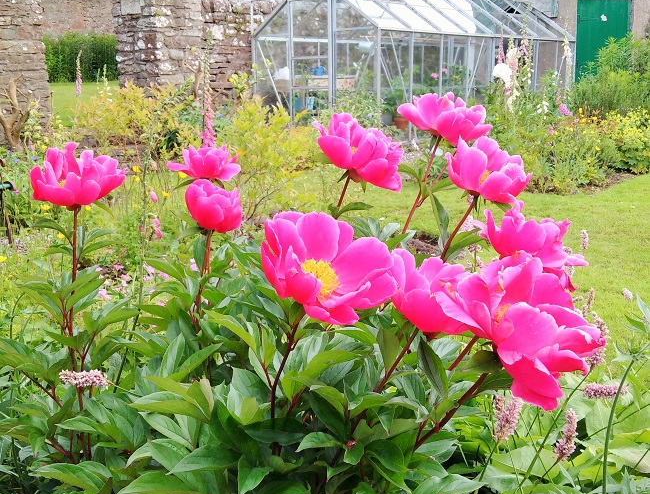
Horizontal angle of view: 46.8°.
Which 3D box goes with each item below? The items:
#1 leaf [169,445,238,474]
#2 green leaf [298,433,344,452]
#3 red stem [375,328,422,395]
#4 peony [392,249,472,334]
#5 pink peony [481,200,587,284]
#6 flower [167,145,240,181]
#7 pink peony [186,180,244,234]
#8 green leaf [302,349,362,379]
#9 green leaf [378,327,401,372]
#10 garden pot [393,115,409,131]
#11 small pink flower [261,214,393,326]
[{"bbox_3d":[-0.139,0.243,0.860,0.082,0.028,0.050,-1,13,0],"label":"leaf"},{"bbox_3d":[-0.007,0.239,0.920,0.058,0.022,0.030,-9,14,-15],"label":"green leaf"},{"bbox_3d":[0.093,0.145,0.960,0.009,0.108,0.009,36,-11,0],"label":"red stem"},{"bbox_3d":[0.140,0.058,0.980,0.108,0.105,0.105,-2,13,-6],"label":"peony"},{"bbox_3d":[0.280,-0.006,1.020,0.138,0.105,0.115,2,13,11],"label":"pink peony"},{"bbox_3d":[-0.199,-0.138,1.230,0.118,0.058,0.115,-1,13,0],"label":"flower"},{"bbox_3d":[-0.175,-0.065,1.180,0.091,0.082,0.090,-1,13,0],"label":"pink peony"},{"bbox_3d":[0.009,0.143,0.920,0.072,0.030,0.045,-1,13,0],"label":"green leaf"},{"bbox_3d":[0.082,0.131,0.960,0.029,0.056,0.022,-1,13,0],"label":"green leaf"},{"bbox_3d":[0.933,-1.490,9.100,0.205,0.190,0.205,-1,13,0],"label":"garden pot"},{"bbox_3d":[0.005,0.025,0.900,0.150,0.118,0.115,-4,13,-14],"label":"small pink flower"}]

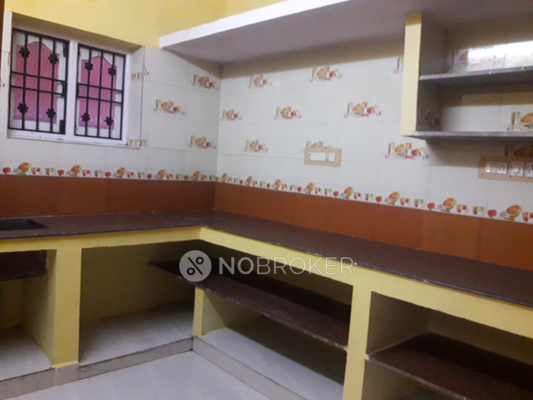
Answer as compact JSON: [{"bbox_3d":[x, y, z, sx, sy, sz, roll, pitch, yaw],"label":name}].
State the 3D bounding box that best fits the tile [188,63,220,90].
[{"bbox_3d":[-0.506,-1.015,3.602,0.341,0.230,0.010,0,7,-44],"label":"tile"}]

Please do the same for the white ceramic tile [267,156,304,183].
[{"bbox_3d":[0.124,-0.235,3.174,0.010,0.158,0.322,-1,7,-43],"label":"white ceramic tile"}]

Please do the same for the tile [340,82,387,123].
[{"bbox_3d":[0.553,-0.567,2.479,0.010,0.229,0.295,-1,7,-44],"label":"tile"}]

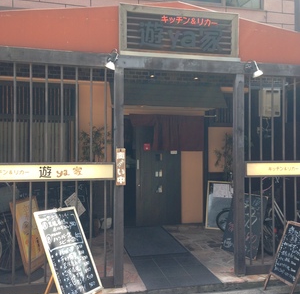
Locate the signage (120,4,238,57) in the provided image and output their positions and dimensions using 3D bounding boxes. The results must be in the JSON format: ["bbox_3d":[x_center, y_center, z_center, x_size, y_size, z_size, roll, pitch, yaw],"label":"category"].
[{"bbox_3d":[0.358,-1.321,4.434,1.439,0.542,0.100,0,-1,-13],"label":"signage"}]

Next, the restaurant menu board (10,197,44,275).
[{"bbox_3d":[-1.514,1.112,4.866,0.040,0.891,0.533,-16,-5,15],"label":"restaurant menu board"}]

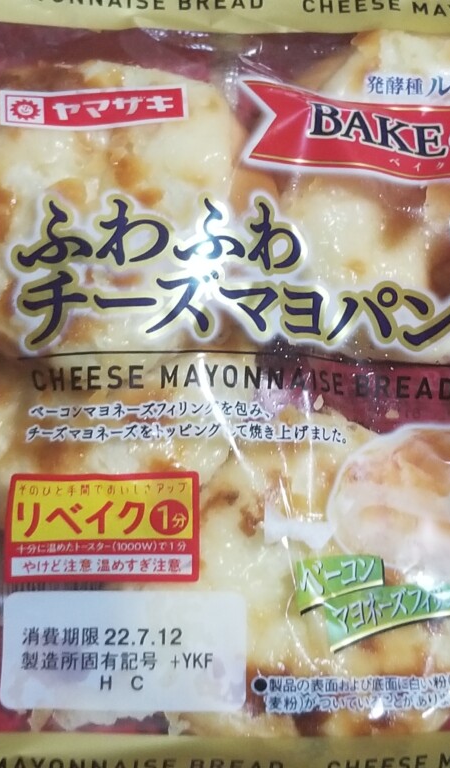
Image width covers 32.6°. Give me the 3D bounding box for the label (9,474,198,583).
[{"bbox_3d":[-0.031,0.036,0.196,0.049,0.003,0.027,1,84,2],"label":"label"}]

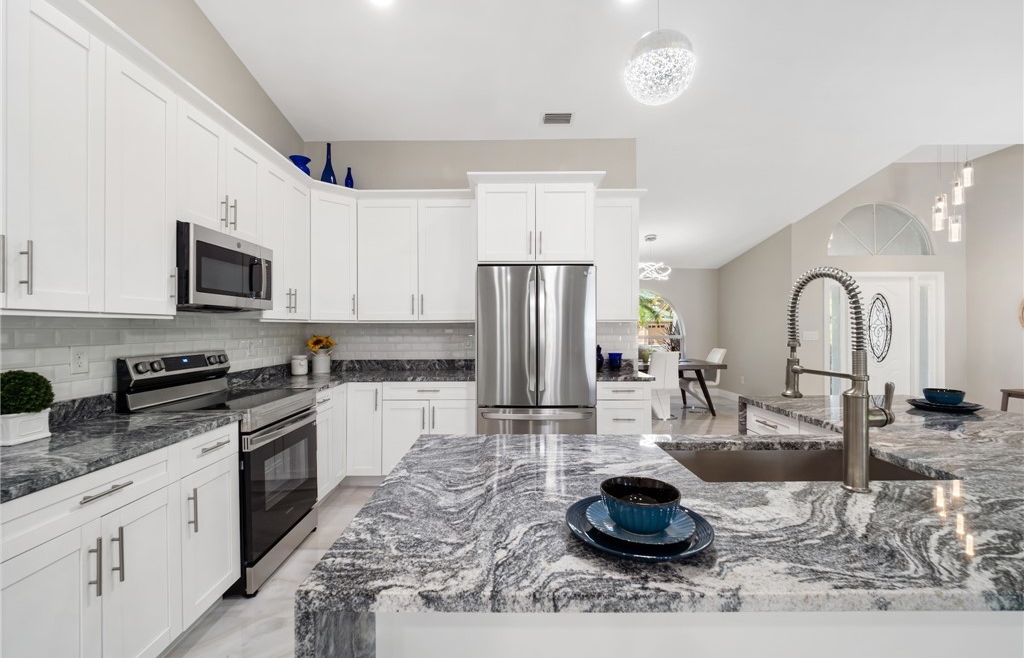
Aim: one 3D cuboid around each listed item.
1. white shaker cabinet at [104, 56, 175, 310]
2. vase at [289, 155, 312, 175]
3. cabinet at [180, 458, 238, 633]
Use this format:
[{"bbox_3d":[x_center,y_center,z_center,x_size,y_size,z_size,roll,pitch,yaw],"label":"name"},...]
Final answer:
[{"bbox_3d":[-1.841,-0.612,1.889,0.315,1.113,0.372,0,0,-1],"label":"white shaker cabinet"},{"bbox_3d":[-1.757,-1.311,3.443,0.176,0.252,0.176,0,0,0],"label":"vase"},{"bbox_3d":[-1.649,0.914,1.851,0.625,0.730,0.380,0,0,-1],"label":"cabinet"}]

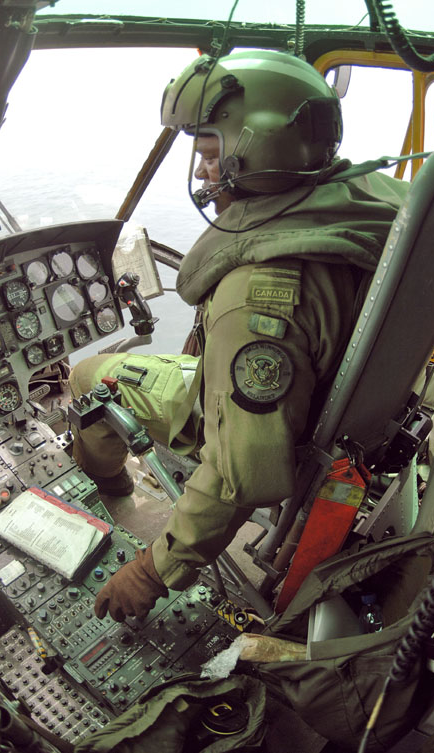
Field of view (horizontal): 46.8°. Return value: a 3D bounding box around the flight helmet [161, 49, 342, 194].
[{"bbox_3d":[0.060,-0.456,0.900,0.310,0.245,0.250,-1,24,11],"label":"flight helmet"}]

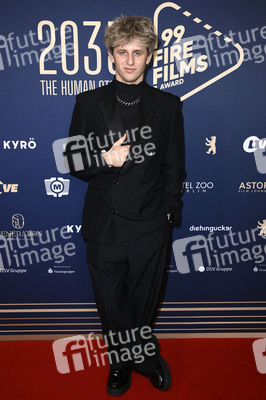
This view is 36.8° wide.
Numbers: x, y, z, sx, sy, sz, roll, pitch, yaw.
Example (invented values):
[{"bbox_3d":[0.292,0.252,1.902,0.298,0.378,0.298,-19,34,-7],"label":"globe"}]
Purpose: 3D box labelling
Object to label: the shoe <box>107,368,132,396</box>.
[{"bbox_3d":[-0.067,0.914,2.181,0.122,0.115,0.300,1,14,3],"label":"shoe"}]

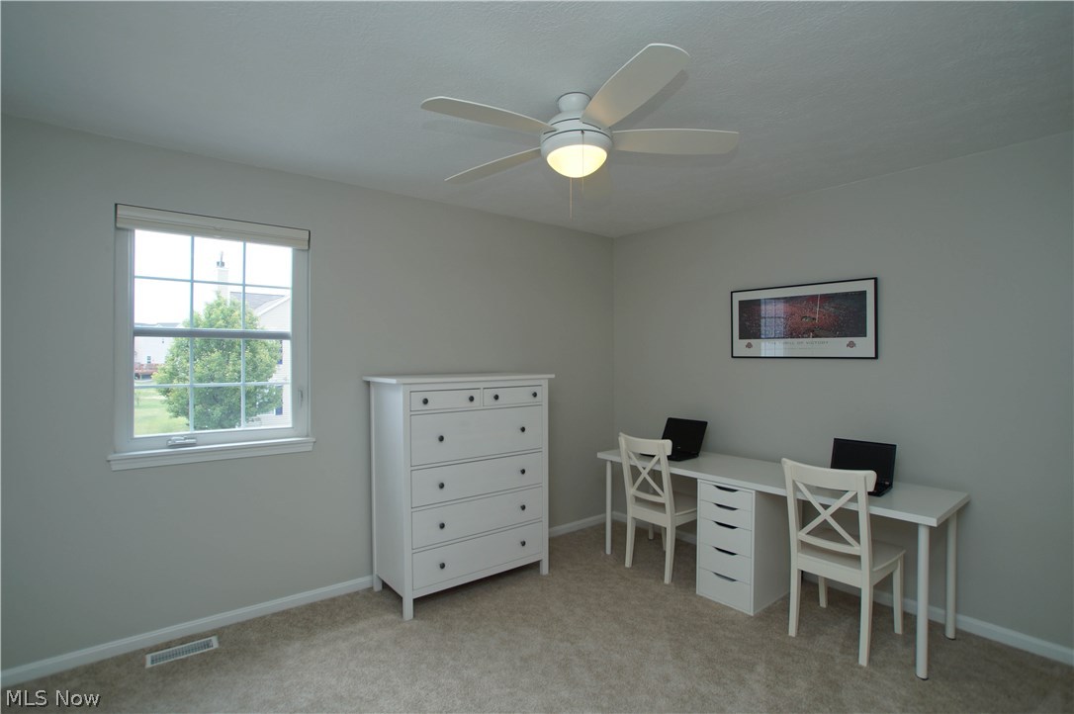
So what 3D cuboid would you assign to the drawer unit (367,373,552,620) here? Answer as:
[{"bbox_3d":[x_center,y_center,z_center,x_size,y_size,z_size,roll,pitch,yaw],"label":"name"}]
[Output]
[{"bbox_3d":[-0.469,0.793,3.105,1.105,1.320,0.502,0,-1,-38],"label":"drawer unit"}]

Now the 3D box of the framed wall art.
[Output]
[{"bbox_3d":[1.705,-0.226,3.122,0.025,0.473,0.895,0,-1,-39],"label":"framed wall art"}]

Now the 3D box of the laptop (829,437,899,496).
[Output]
[{"bbox_3d":[1.745,0.594,2.608,0.325,0.225,0.300,0,-1,-41],"label":"laptop"}]

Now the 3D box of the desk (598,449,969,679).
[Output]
[{"bbox_3d":[1.328,1.080,3.012,0.610,0.737,2.000,0,-1,-39],"label":"desk"}]

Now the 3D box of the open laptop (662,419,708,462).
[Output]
[{"bbox_3d":[1.006,0.600,3.505,0.365,0.235,0.330,0,-1,-41],"label":"open laptop"}]

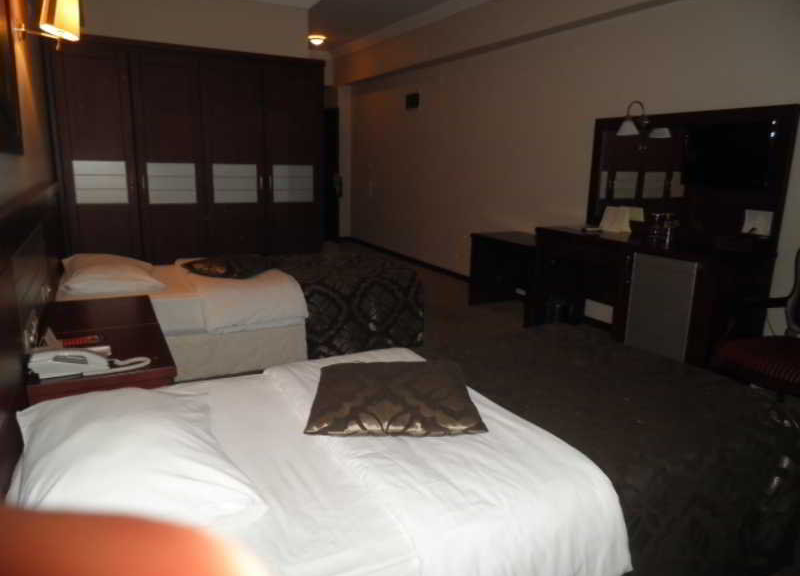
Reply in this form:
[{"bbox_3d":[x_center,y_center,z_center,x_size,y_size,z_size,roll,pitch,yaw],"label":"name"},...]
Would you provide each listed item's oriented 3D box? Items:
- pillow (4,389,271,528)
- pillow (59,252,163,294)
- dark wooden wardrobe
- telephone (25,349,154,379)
[{"bbox_3d":[-0.668,0.360,1.342,0.512,0.149,0.688,-5,15,-28],"label":"pillow"},{"bbox_3d":[-1.724,-0.128,3.294,0.533,0.149,0.719,-5,15,-28],"label":"pillow"},{"bbox_3d":[-1.715,-0.925,4.744,2.024,2.025,0.608,-5,15,-28],"label":"dark wooden wardrobe"},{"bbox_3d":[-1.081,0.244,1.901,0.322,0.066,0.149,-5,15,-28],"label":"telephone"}]

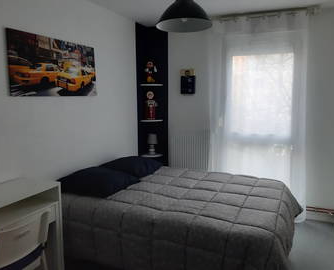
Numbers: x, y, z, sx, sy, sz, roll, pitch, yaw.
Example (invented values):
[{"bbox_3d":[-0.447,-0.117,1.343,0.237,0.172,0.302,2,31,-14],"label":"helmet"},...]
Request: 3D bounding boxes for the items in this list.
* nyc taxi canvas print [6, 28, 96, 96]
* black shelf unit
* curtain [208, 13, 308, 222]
[{"bbox_3d":[-0.943,-0.593,2.507,0.029,0.489,1.010,4,9,23],"label":"nyc taxi canvas print"},{"bbox_3d":[-0.184,-0.332,3.941,0.315,2.305,0.315,4,9,23],"label":"black shelf unit"},{"bbox_3d":[1.079,-0.191,3.466,1.162,2.413,0.128,4,9,23],"label":"curtain"}]

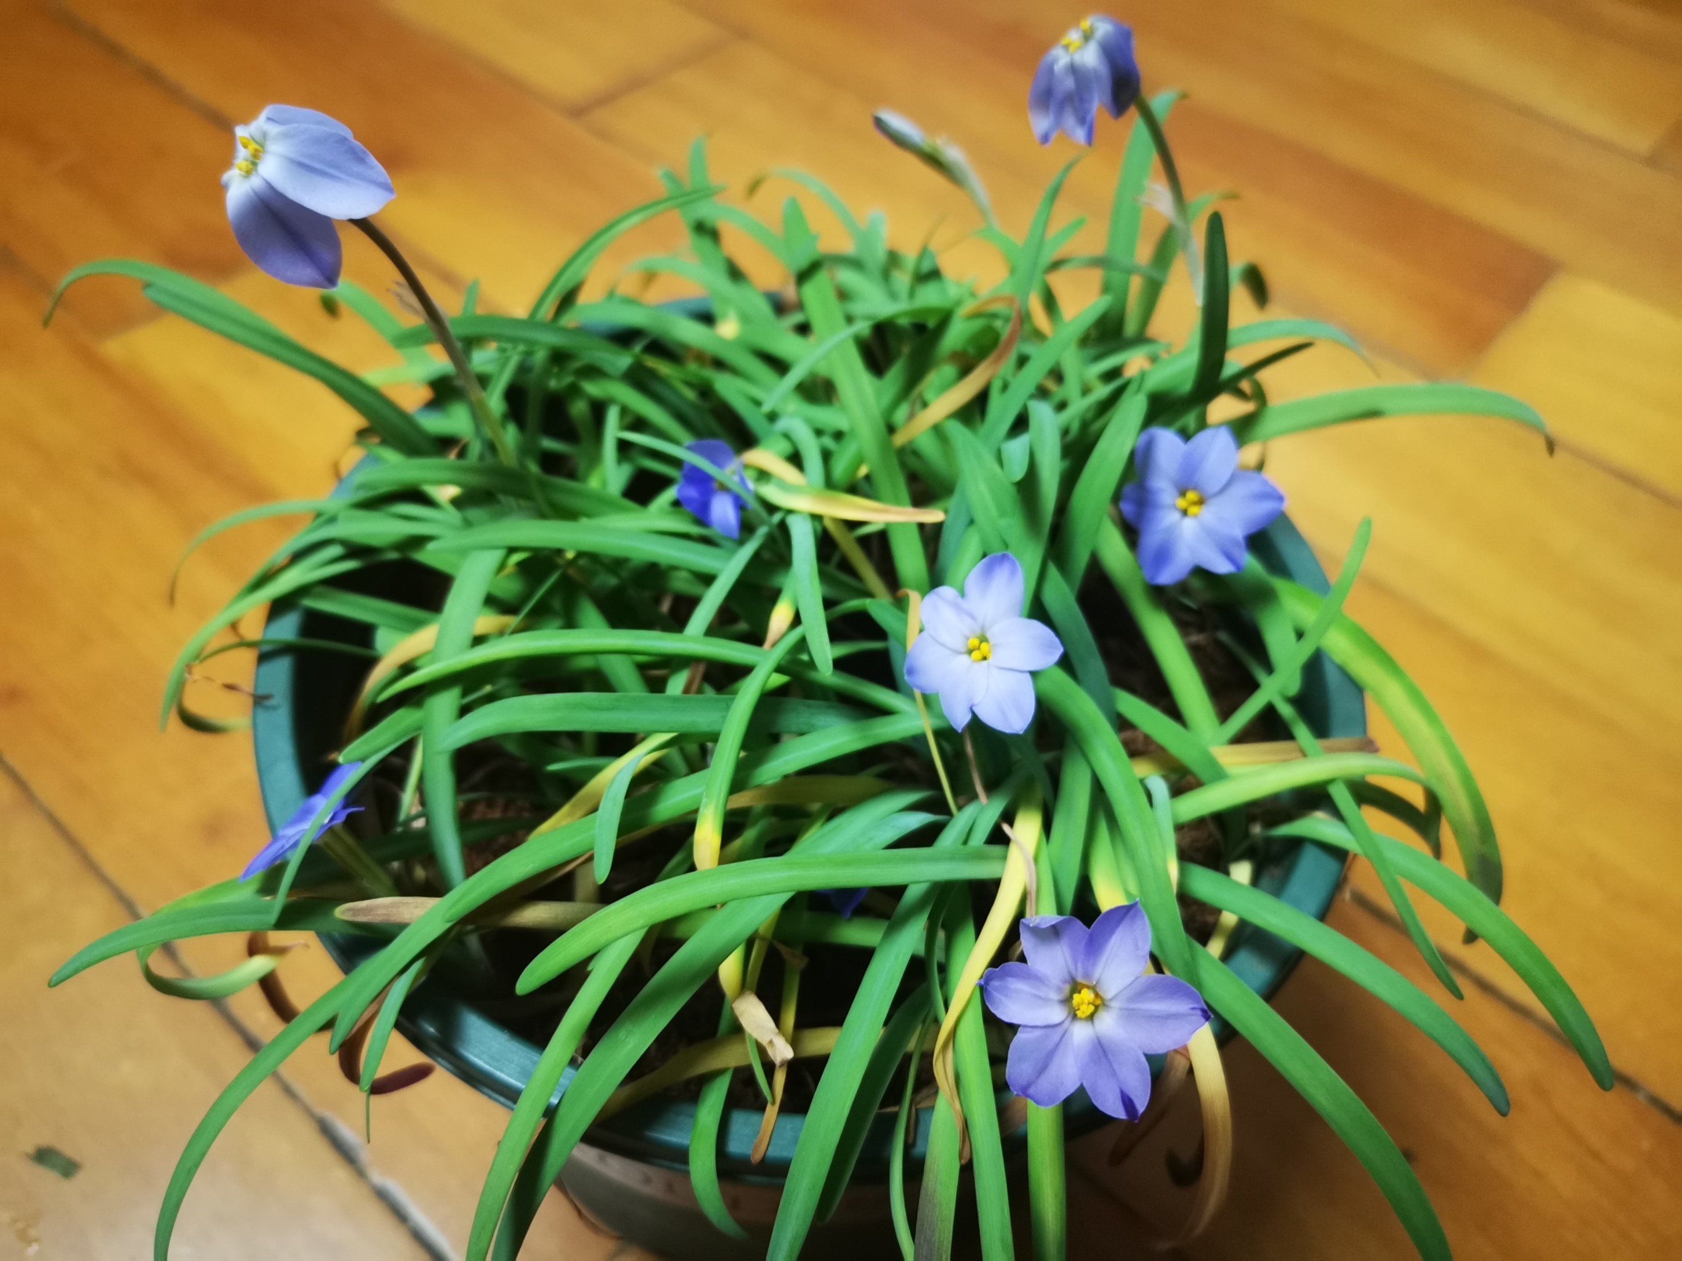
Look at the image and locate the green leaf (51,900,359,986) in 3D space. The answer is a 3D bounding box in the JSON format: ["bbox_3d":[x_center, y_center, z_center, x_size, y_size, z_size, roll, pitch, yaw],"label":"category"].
[{"bbox_3d":[-0.107,0.051,0.216,0.054,0.012,0.006,-12,51,0],"label":"green leaf"}]

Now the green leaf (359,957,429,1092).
[{"bbox_3d":[-0.079,0.070,0.229,0.003,0.030,0.004,31,19,6],"label":"green leaf"}]

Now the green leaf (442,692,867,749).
[{"bbox_3d":[-0.032,0.016,0.232,0.077,0.017,0.010,-2,50,-9],"label":"green leaf"}]

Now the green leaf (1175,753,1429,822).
[{"bbox_3d":[0.090,0.030,0.255,0.050,0.009,0.005,-9,45,2],"label":"green leaf"}]

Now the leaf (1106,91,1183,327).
[{"bbox_3d":[0.070,-0.098,0.310,0.009,0.056,0.010,13,23,8],"label":"leaf"}]

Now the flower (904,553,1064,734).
[{"bbox_3d":[0.028,0.003,0.259,0.031,0.014,0.035,11,89,6],"label":"flower"}]

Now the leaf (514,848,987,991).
[{"bbox_3d":[-0.015,0.046,0.223,0.085,0.013,0.007,-14,35,-2],"label":"leaf"}]

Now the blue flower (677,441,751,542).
[{"bbox_3d":[-0.030,-0.032,0.297,0.024,0.024,0.012,-27,18,-24],"label":"blue flower"}]

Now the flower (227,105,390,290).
[{"bbox_3d":[-0.079,-0.064,0.194,0.023,0.022,0.023,31,47,-20],"label":"flower"}]

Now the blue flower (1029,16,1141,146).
[{"bbox_3d":[0.046,-0.103,0.246,0.024,0.023,0.022,-35,96,-28],"label":"blue flower"}]

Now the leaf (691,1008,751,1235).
[{"bbox_3d":[-0.019,0.077,0.209,0.010,0.020,0.038,-3,63,-6],"label":"leaf"}]

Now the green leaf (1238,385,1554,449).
[{"bbox_3d":[0.131,-0.047,0.296,0.088,0.018,0.006,-1,49,-18],"label":"green leaf"}]

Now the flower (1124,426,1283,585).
[{"bbox_3d":[0.075,-0.025,0.274,0.034,0.014,0.033,20,94,13],"label":"flower"}]

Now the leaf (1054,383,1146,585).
[{"bbox_3d":[0.054,-0.031,0.272,0.008,0.043,0.009,21,7,14],"label":"leaf"}]

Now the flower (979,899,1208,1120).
[{"bbox_3d":[0.040,0.060,0.207,0.036,0.013,0.035,0,73,8],"label":"flower"}]

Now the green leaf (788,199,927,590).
[{"bbox_3d":[0.004,-0.056,0.299,0.009,0.012,0.096,-19,85,2],"label":"green leaf"}]

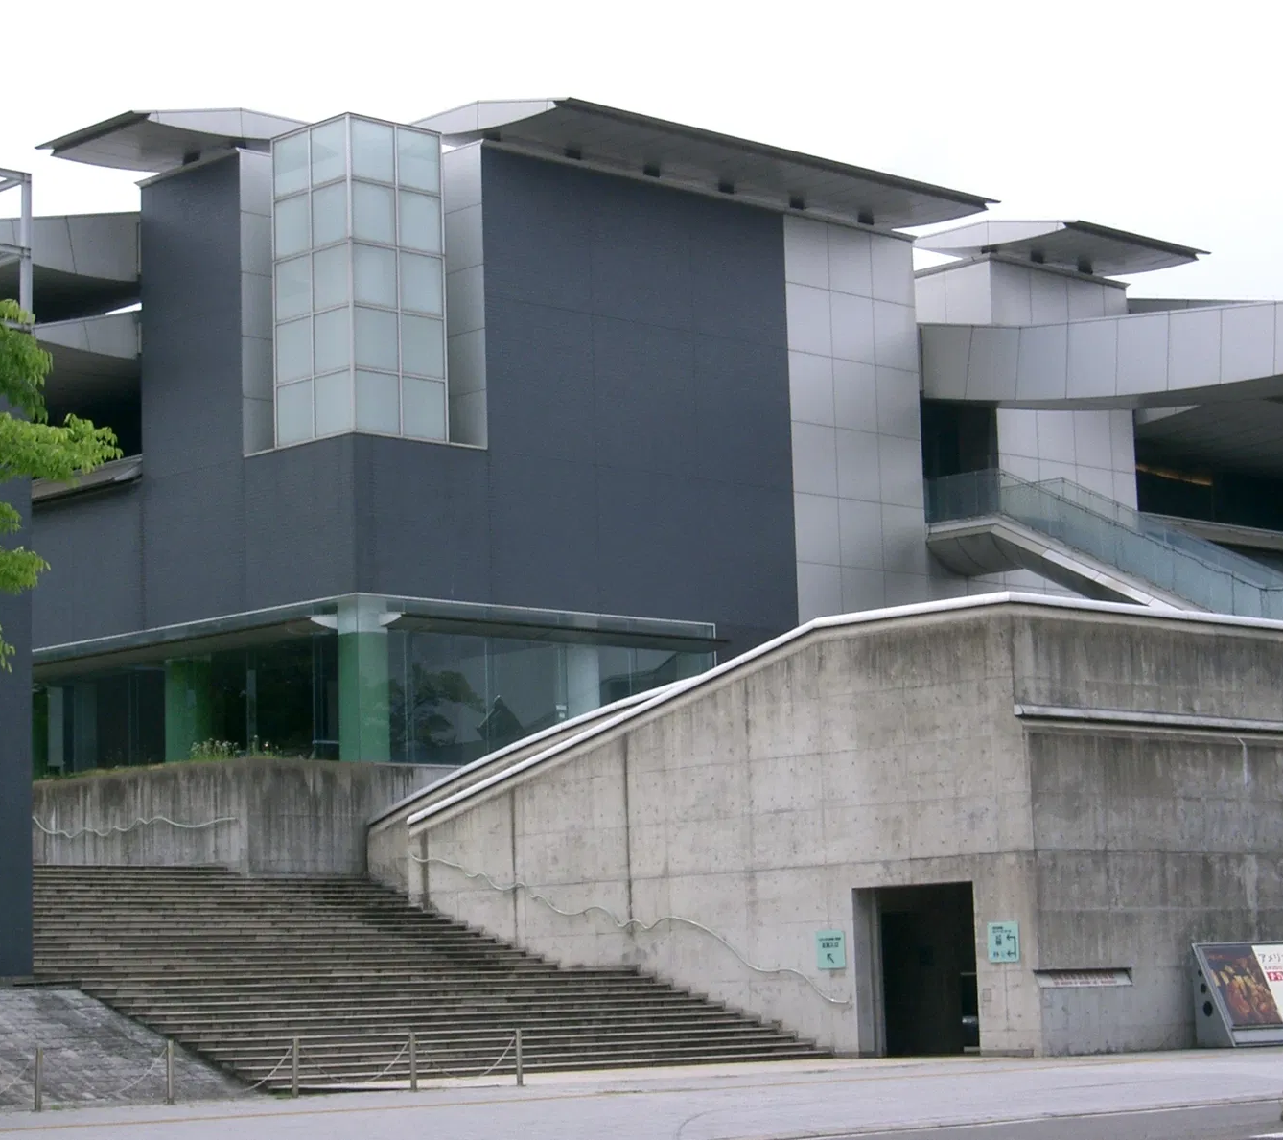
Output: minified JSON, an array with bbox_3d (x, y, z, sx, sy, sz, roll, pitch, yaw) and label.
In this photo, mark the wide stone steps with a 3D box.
[{"bbox_3d":[-5.826,6.519,50.990,12.500,3.860,14.200,6,-11,-43],"label":"wide stone steps"}]

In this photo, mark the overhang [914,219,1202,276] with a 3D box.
[{"bbox_3d":[10.630,-8.180,78.016,5.450,0.780,5.730,6,-11,-43],"label":"overhang"}]

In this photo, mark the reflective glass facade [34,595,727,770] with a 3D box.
[{"bbox_3d":[-6.178,3.258,68.419,10.150,3.480,12.300,6,-11,-43],"label":"reflective glass facade"}]

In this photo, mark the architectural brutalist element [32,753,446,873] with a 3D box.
[{"bbox_3d":[-8.100,5.452,63.077,5.820,2.380,7.800,6,-11,-43],"label":"architectural brutalist element"}]

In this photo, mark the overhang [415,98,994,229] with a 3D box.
[{"bbox_3d":[1.526,-9.123,69.429,13.710,0.780,5.730,6,-11,-43],"label":"overhang"}]

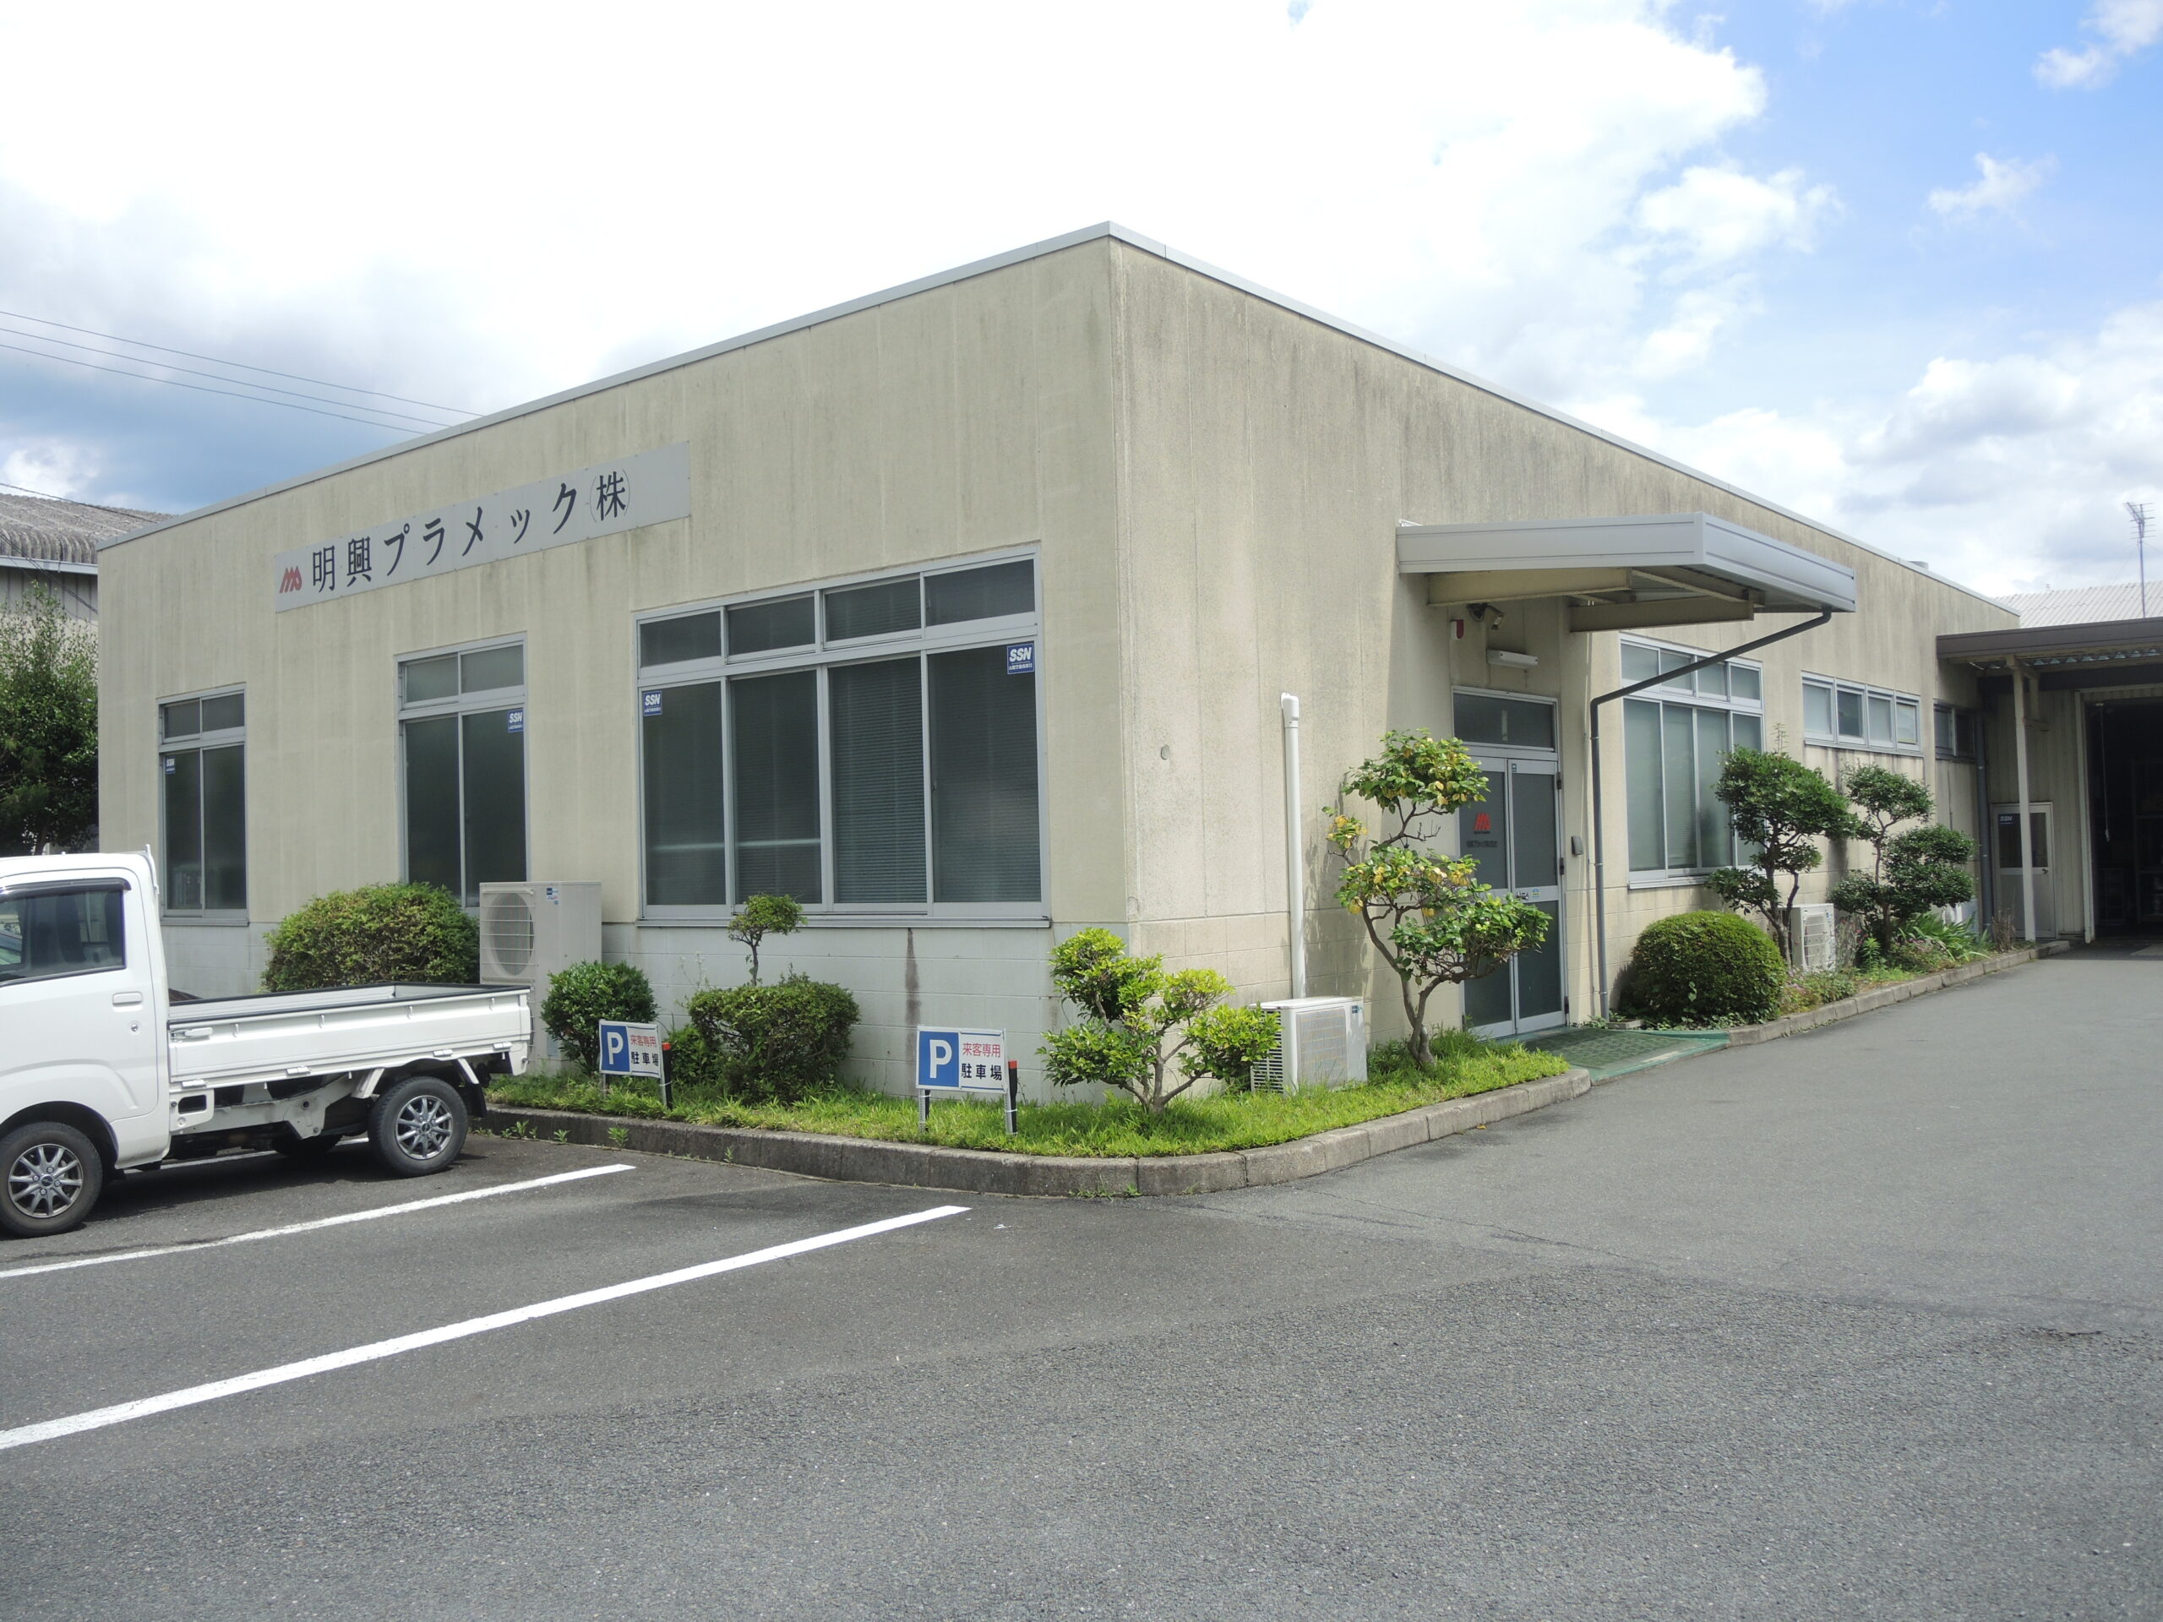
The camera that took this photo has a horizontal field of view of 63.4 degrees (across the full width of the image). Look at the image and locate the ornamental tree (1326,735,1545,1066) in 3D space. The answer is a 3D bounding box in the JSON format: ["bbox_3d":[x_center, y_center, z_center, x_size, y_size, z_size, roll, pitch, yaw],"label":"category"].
[{"bbox_3d":[2.084,0.507,10.200,1.200,1.960,1.120,-3,-2,39],"label":"ornamental tree"}]

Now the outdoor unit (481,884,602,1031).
[{"bbox_3d":[-3.609,1.099,11.708,0.932,1.210,0.330,-3,-2,39],"label":"outdoor unit"}]

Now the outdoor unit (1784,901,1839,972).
[{"bbox_3d":[7.032,1.245,16.931,0.300,0.650,0.790,-3,-2,39],"label":"outdoor unit"}]

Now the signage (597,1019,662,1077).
[{"bbox_3d":[-2.728,1.434,10.558,0.600,0.330,0.040,-3,-2,39],"label":"signage"}]

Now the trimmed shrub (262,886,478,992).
[{"bbox_3d":[-5.101,1.177,12.709,1.750,1.320,1.250,-3,-2,39],"label":"trimmed shrub"}]

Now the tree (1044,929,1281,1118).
[{"bbox_3d":[0.390,1.052,8.680,1.180,0.930,0.880,-2,-1,2],"label":"tree"}]

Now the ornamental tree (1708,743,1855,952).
[{"bbox_3d":[6.175,0.442,15.500,1.220,2.030,1.120,-3,-2,39],"label":"ornamental tree"}]

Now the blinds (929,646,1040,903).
[{"bbox_3d":[-0.551,-0.201,9.851,0.820,1.450,0.050,-3,-2,39],"label":"blinds"}]

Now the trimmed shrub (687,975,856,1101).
[{"bbox_3d":[-1.794,1.324,10.120,0.970,0.760,0.760,-3,-2,39],"label":"trimmed shrub"}]

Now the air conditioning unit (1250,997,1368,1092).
[{"bbox_3d":[1.298,1.371,9.955,0.290,0.550,0.780,-3,-2,39],"label":"air conditioning unit"}]

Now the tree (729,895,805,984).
[{"bbox_3d":[-1.850,1.080,10.266,0.460,1.150,0.440,-3,-2,39],"label":"tree"}]

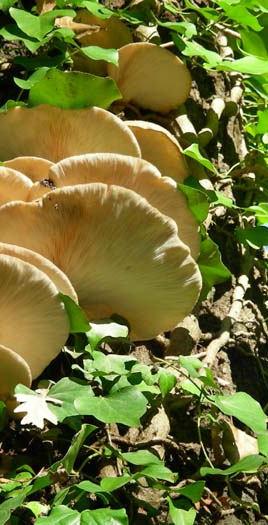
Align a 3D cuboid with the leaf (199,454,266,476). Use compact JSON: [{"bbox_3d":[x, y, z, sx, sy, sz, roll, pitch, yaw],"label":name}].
[{"bbox_3d":[0.086,0.179,2.640,0.058,0.015,0.035,0,-19,0],"label":"leaf"}]

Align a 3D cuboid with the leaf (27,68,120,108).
[{"bbox_3d":[-0.055,-0.160,2.780,0.086,0.046,0.022,0,-18,0],"label":"leaf"}]

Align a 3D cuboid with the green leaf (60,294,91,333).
[{"bbox_3d":[-0.052,0.043,2.500,0.033,0.035,0.007,-17,-5,-13],"label":"green leaf"}]

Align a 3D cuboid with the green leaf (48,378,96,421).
[{"bbox_3d":[-0.050,0.121,2.620,0.054,0.050,0.013,0,-32,0],"label":"green leaf"}]

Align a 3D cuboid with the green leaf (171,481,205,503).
[{"bbox_3d":[0.046,0.199,2.600,0.031,0.025,0.010,7,-37,-9],"label":"green leaf"}]

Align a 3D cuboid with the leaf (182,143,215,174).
[{"bbox_3d":[0.054,-0.088,2.520,0.027,0.018,0.020,0,-25,0],"label":"leaf"}]

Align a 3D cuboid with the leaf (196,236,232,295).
[{"bbox_3d":[0.071,0.004,2.780,0.048,0.060,0.016,6,-19,-17],"label":"leaf"}]

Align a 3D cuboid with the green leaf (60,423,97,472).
[{"bbox_3d":[-0.046,0.153,2.470,0.008,0.043,0.026,14,-8,36],"label":"green leaf"}]

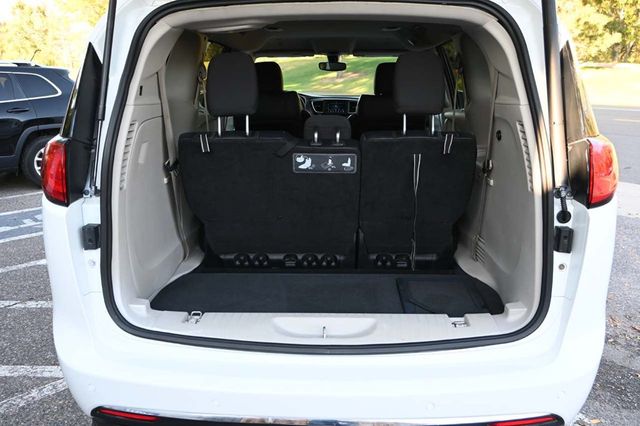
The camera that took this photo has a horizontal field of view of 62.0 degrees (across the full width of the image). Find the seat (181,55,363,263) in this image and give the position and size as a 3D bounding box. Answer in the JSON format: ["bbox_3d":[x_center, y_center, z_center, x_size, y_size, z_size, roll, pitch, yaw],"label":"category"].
[{"bbox_3d":[-0.196,-0.224,2.580,0.735,1.040,0.740,0,14,1],"label":"seat"}]

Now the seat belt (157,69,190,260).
[{"bbox_3d":[-0.579,-0.179,2.179,0.090,0.790,0.120,0,14,1],"label":"seat belt"}]

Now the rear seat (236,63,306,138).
[{"bbox_3d":[-0.363,-0.595,4.277,0.520,1.160,0.800,0,14,1],"label":"rear seat"}]

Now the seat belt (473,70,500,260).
[{"bbox_3d":[0.651,-0.171,2.148,0.080,0.790,0.120,0,14,1],"label":"seat belt"}]

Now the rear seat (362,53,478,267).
[{"bbox_3d":[0.408,-0.220,2.565,0.467,1.040,0.740,0,14,1],"label":"rear seat"}]

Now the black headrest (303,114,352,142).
[{"bbox_3d":[0.032,-0.363,2.255,0.195,0.120,0.110,0,14,1],"label":"black headrest"}]

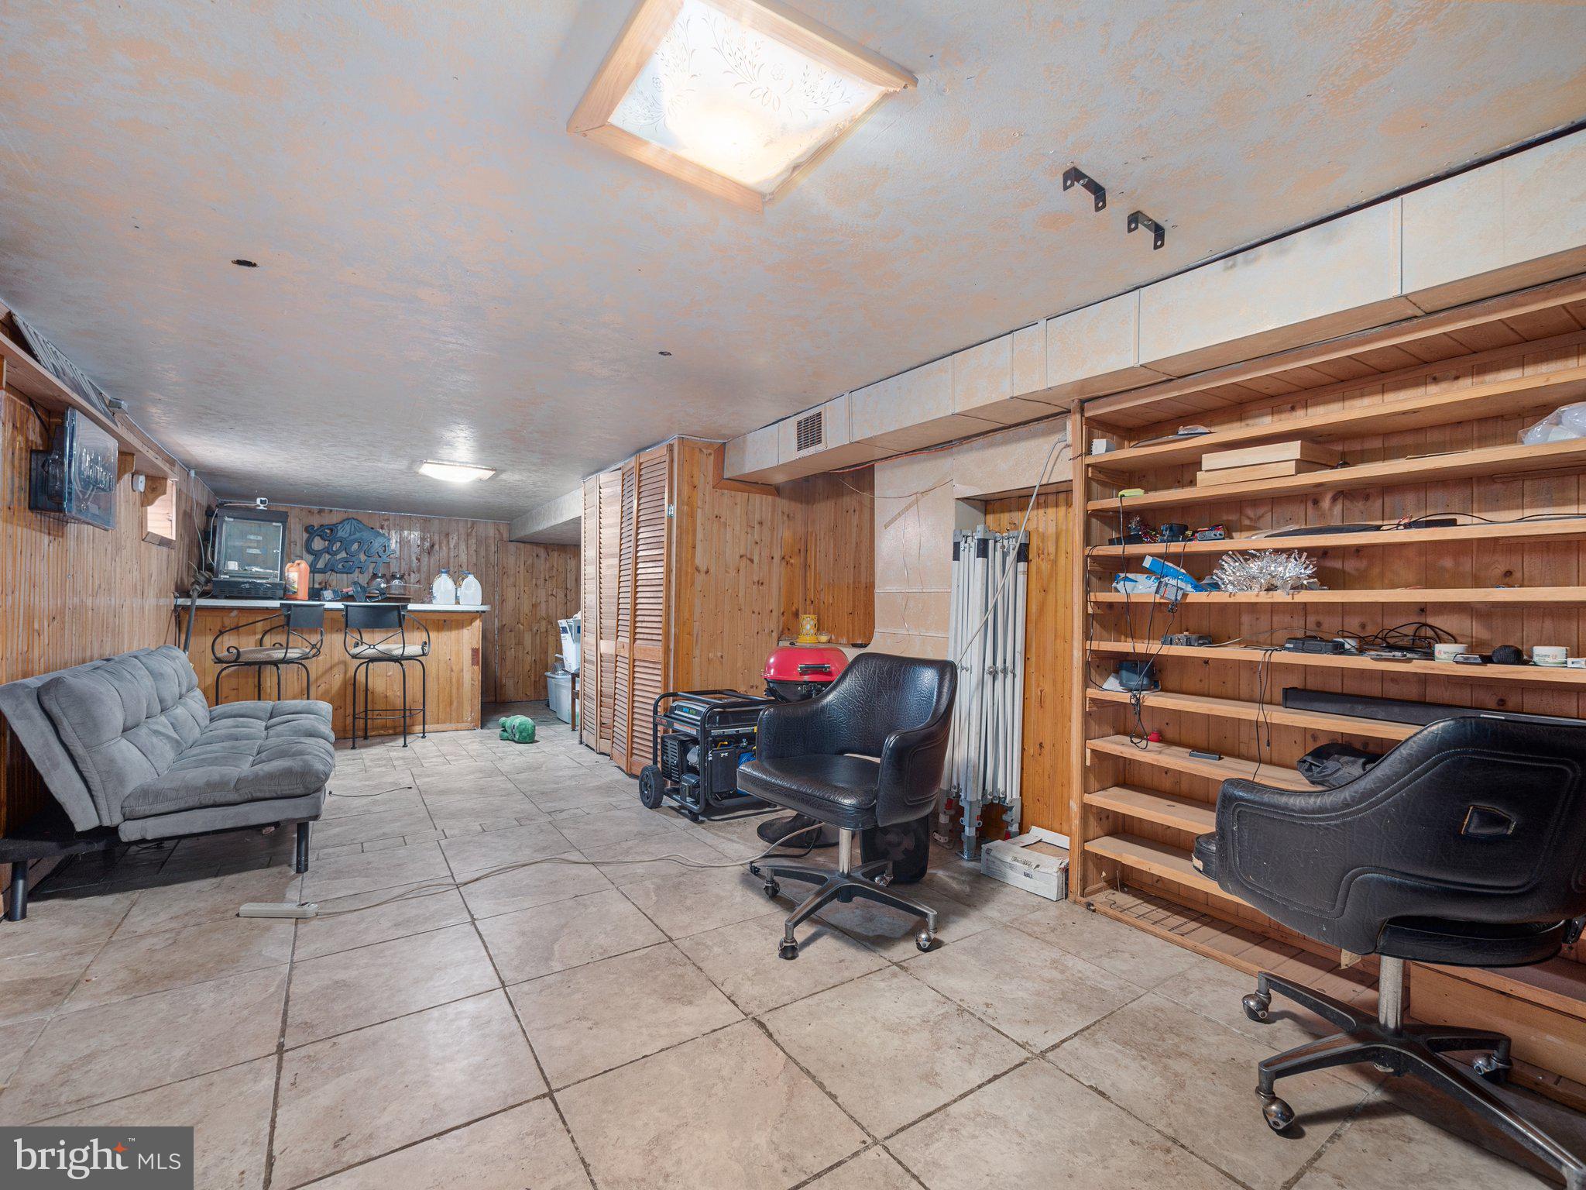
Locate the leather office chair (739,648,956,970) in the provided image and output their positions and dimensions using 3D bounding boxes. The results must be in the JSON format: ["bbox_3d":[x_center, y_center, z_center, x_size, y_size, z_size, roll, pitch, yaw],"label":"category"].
[{"bbox_3d":[0.202,0.646,2.139,0.590,0.842,0.630,0,-2,43],"label":"leather office chair"}]

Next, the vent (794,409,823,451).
[{"bbox_3d":[0.074,-0.828,3.252,0.025,0.163,0.224,2,-2,-36],"label":"vent"}]

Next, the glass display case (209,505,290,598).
[{"bbox_3d":[-4.090,-0.300,4.890,0.410,0.670,0.380,2,-2,-31],"label":"glass display case"}]

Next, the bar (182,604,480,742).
[{"bbox_3d":[-3.540,0.590,5.160,1.950,1.020,0.580,2,-2,-31],"label":"bar"}]

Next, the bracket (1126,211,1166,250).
[{"bbox_3d":[0.906,-0.931,1.642,0.129,0.044,0.029,2,-2,-36],"label":"bracket"}]

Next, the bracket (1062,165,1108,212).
[{"bbox_3d":[0.680,-0.939,1.492,0.129,0.043,0.029,2,-2,-36],"label":"bracket"}]

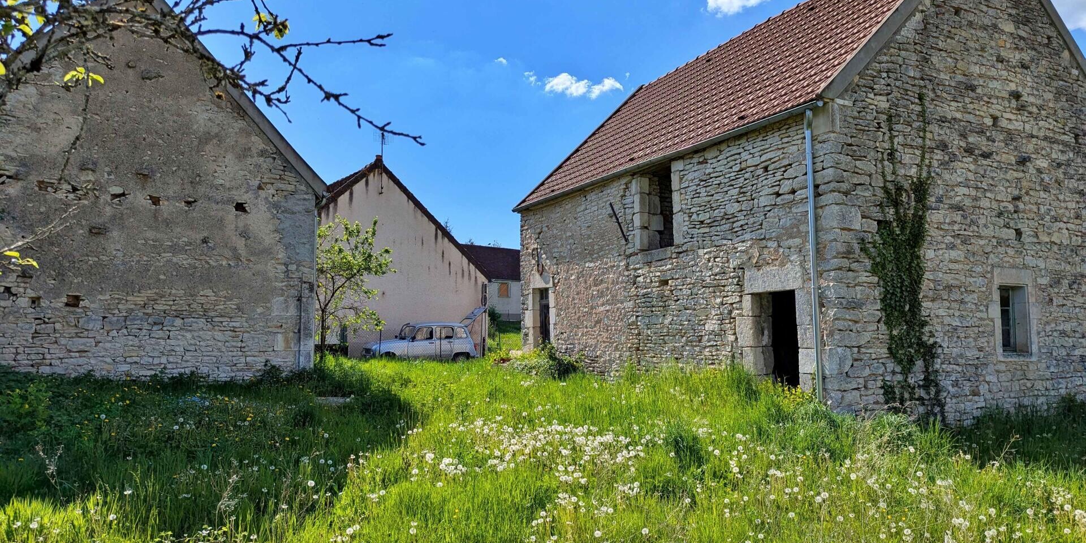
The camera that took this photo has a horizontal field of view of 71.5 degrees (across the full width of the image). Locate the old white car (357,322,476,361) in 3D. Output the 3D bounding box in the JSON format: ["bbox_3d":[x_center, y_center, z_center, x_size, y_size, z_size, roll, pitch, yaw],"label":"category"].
[{"bbox_3d":[-4.038,2.491,24.943,3.670,1.530,1.500,2,-5,-25],"label":"old white car"}]

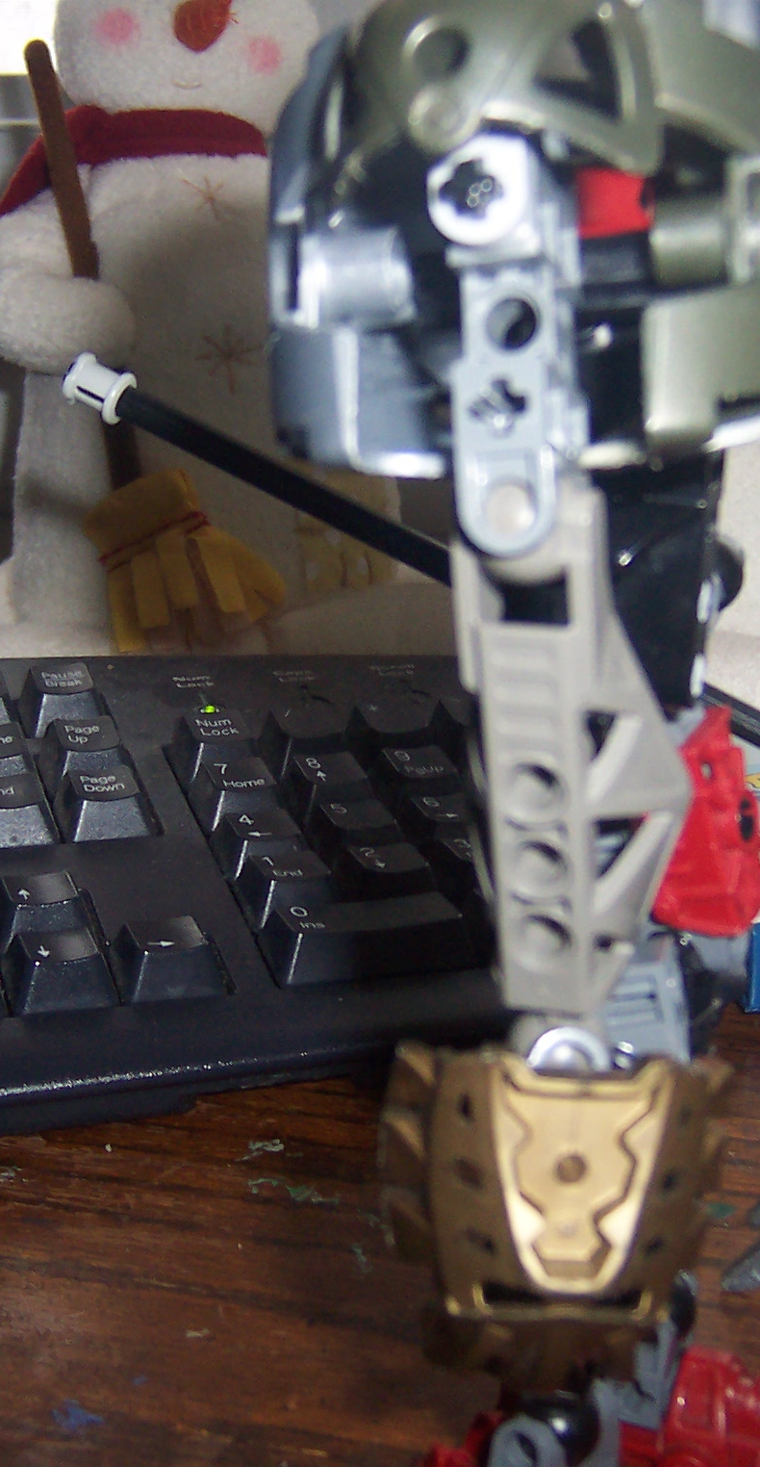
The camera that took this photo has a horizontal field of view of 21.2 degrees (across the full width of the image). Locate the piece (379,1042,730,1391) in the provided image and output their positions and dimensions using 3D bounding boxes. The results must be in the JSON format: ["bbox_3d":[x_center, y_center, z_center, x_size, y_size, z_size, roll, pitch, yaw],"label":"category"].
[{"bbox_3d":[0.020,0.054,0.230,0.037,0.038,0.024,1,12,-3],"label":"piece"}]

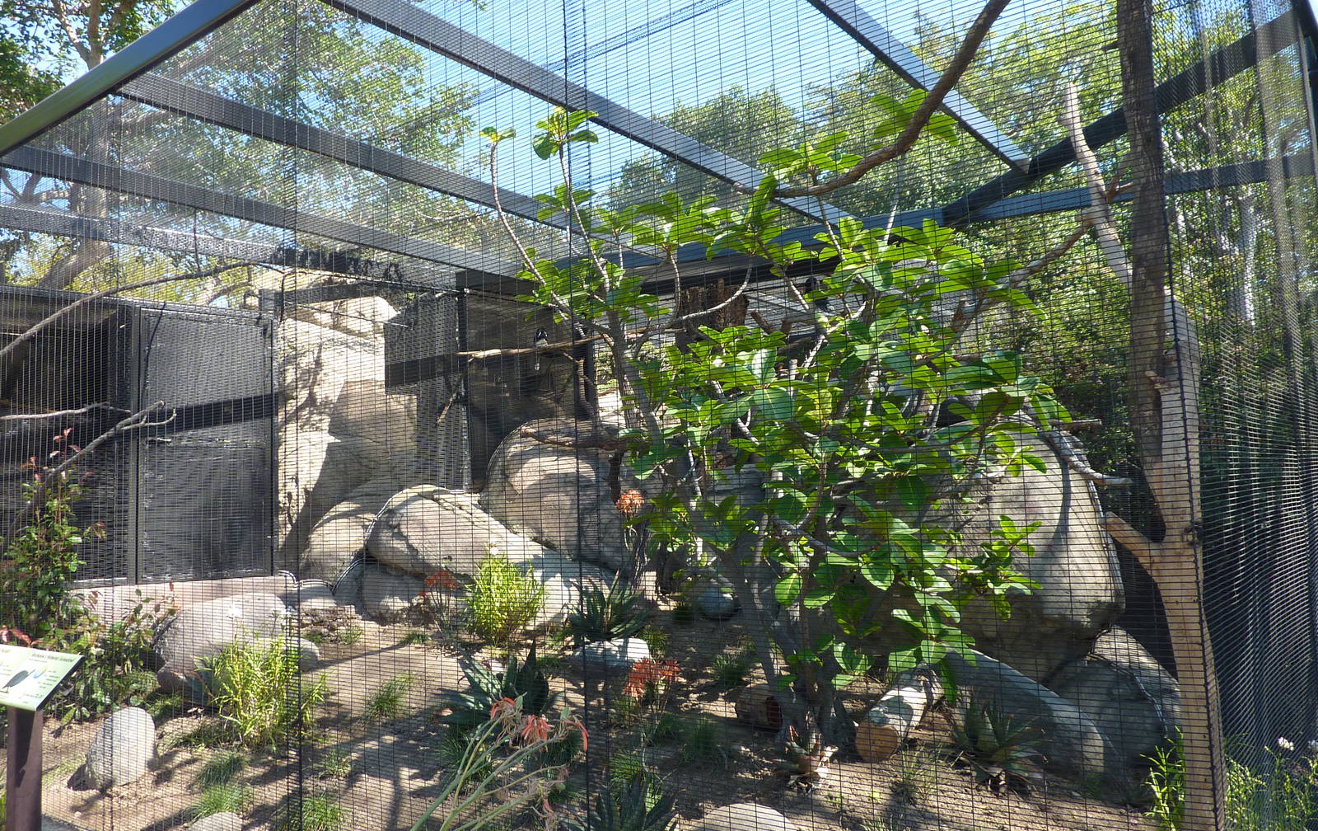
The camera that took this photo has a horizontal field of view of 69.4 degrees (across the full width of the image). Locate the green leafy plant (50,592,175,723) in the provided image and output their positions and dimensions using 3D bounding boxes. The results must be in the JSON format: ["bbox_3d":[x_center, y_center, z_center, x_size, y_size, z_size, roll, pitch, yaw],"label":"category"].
[{"bbox_3d":[-3.595,1.558,6.263,0.815,0.774,0.652,0,-6,-30],"label":"green leafy plant"}]

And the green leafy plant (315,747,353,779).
[{"bbox_3d":[-1.575,1.673,4.618,0.180,0.120,0.170,-1,-5,-19],"label":"green leafy plant"}]

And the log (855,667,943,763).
[{"bbox_3d":[1.064,1.292,4.155,0.190,0.220,0.620,-6,-6,35],"label":"log"}]

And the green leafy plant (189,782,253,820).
[{"bbox_3d":[-2.002,1.736,4.355,0.290,0.140,0.260,0,-6,-25],"label":"green leafy plant"}]

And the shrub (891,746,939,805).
[{"bbox_3d":[0.998,1.401,3.724,0.183,0.205,0.169,-3,-4,14],"label":"shrub"}]

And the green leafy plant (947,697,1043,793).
[{"bbox_3d":[1.549,1.507,4.425,0.430,0.386,0.408,-2,-5,0],"label":"green leafy plant"}]

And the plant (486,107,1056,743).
[{"bbox_3d":[0.433,0.078,4.423,2.550,3.188,2.050,-2,-5,0],"label":"plant"}]

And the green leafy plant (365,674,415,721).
[{"bbox_3d":[-1.604,1.670,5.673,0.291,0.250,0.268,-1,-4,-16],"label":"green leafy plant"}]

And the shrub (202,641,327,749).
[{"bbox_3d":[-2.218,1.531,5.349,0.697,0.522,0.627,0,-5,-23],"label":"shrub"}]

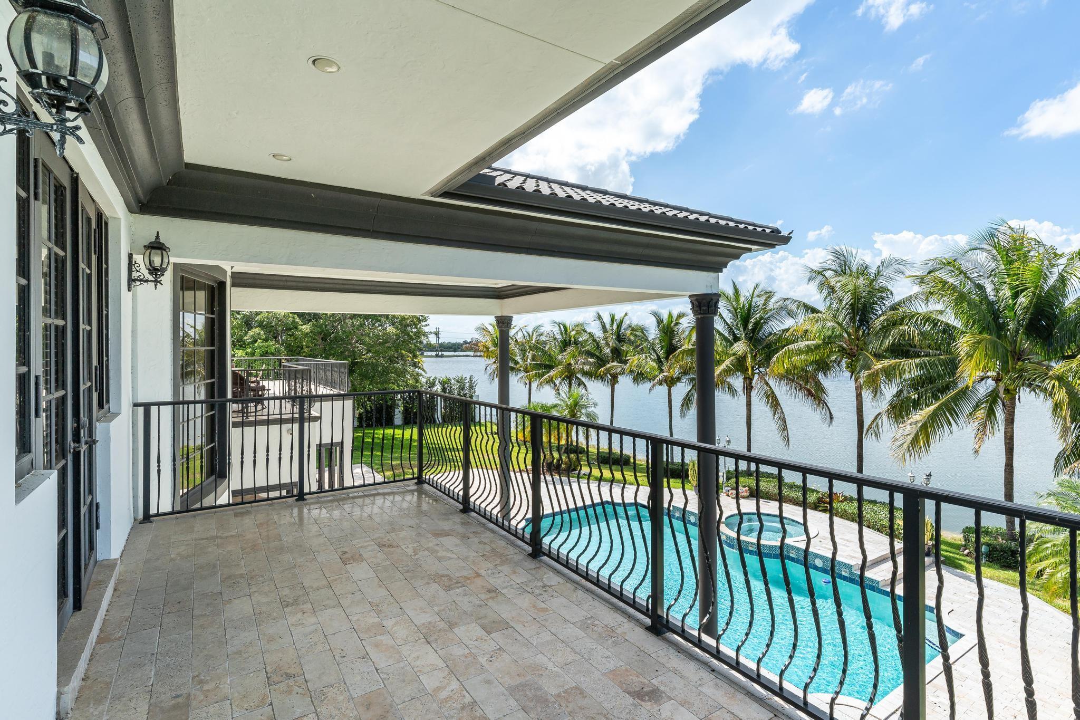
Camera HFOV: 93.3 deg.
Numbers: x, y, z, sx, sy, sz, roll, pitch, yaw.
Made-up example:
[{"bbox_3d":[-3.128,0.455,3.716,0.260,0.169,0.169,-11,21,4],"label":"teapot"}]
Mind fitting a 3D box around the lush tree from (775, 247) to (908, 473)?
[{"bbox_3d":[10.295,0.647,17.242,5.200,8.909,5.200,0,1,0],"label":"lush tree"}]

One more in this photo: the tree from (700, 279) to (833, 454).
[{"bbox_3d":[8.602,0.969,20.399,5.700,8.130,5.700,0,1,0],"label":"tree"}]

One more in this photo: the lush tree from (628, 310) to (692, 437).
[{"bbox_3d":[5.569,1.366,22.974,4.200,7.208,4.200,0,1,0],"label":"lush tree"}]

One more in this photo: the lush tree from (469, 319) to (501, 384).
[{"bbox_3d":[-3.007,1.079,33.175,4.000,7.311,4.000,0,1,0],"label":"lush tree"}]

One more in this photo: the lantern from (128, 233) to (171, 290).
[{"bbox_3d":[-3.362,-0.844,4.398,0.285,0.536,0.250,0,1,-34],"label":"lantern"}]

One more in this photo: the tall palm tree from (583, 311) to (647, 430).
[{"bbox_3d":[3.633,1.267,25.309,3.700,7.299,3.700,0,1,0],"label":"tall palm tree"}]

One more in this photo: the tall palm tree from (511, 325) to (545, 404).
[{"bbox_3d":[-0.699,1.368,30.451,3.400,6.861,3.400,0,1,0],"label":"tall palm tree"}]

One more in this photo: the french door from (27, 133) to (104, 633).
[{"bbox_3d":[-2.640,0.162,2.895,0.100,2.480,1.800,0,1,-34],"label":"french door"}]

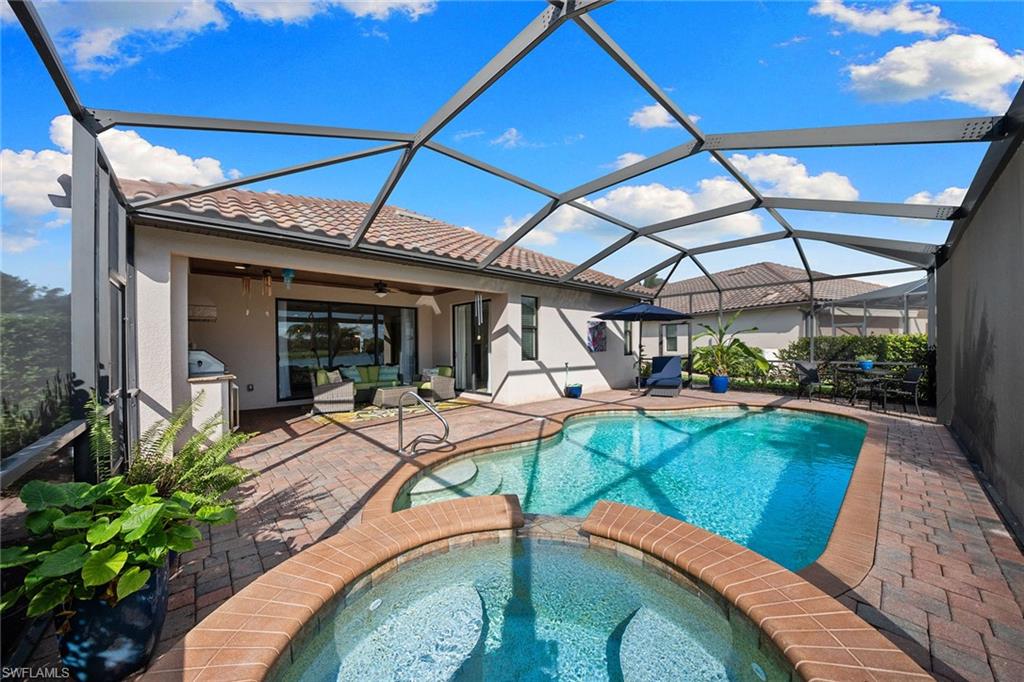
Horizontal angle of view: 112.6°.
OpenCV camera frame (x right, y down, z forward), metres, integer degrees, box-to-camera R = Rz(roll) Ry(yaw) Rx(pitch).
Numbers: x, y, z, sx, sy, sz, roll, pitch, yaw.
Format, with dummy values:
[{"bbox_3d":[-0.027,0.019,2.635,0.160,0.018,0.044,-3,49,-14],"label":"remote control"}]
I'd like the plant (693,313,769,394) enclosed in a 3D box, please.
[{"bbox_3d":[5.980,0.330,9.400,1.800,2.230,1.650,0,1,33],"label":"plant"}]

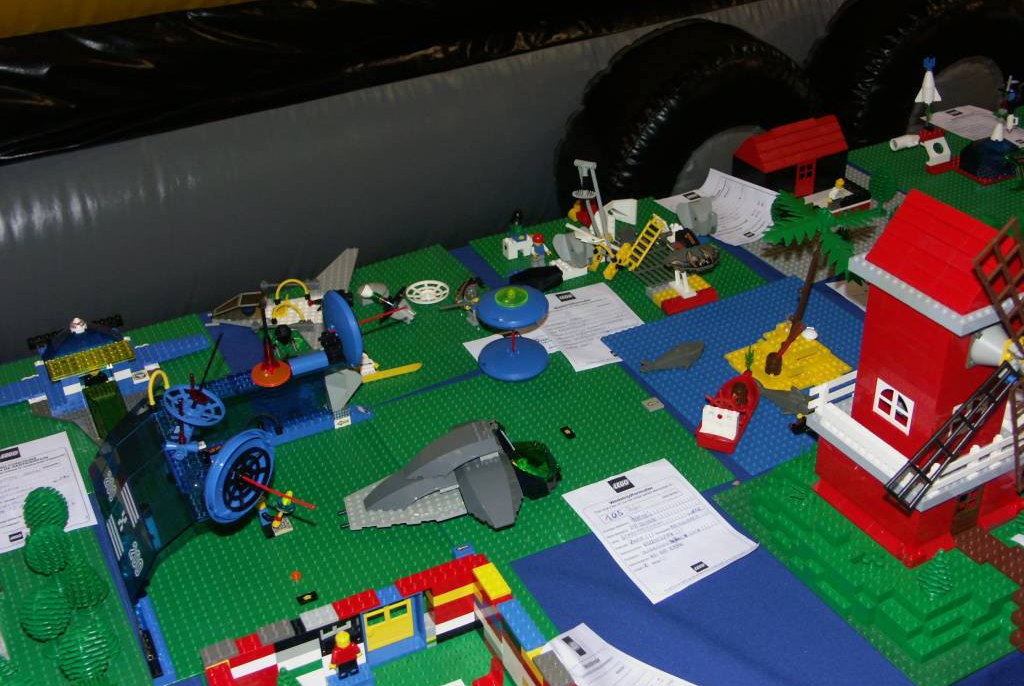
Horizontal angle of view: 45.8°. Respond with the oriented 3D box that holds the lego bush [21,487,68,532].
[{"bbox_3d":[-0.383,0.149,1.003,0.035,0.059,0.035,-18,37,-23],"label":"lego bush"}]

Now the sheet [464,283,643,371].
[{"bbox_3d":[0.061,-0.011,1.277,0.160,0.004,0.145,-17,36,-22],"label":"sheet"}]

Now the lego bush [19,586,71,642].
[{"bbox_3d":[-0.350,0.209,0.913,0.035,0.059,0.035,-18,37,-23],"label":"lego bush"}]

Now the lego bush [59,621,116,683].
[{"bbox_3d":[-0.308,0.228,0.883,0.038,0.059,0.038,-18,37,-23],"label":"lego bush"}]

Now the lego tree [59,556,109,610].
[{"bbox_3d":[-0.332,0.189,0.944,0.036,0.058,0.036,-16,36,-21],"label":"lego tree"}]

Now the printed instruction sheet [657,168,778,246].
[{"bbox_3d":[0.254,-0.172,1.476,0.092,0.042,0.148,-19,37,-24],"label":"printed instruction sheet"}]

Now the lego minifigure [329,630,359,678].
[{"bbox_3d":[-0.119,0.225,0.874,0.024,0.040,0.015,-16,36,-21],"label":"lego minifigure"}]

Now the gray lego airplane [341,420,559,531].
[{"bbox_3d":[-0.054,0.118,1.040,0.195,0.060,0.106,-15,36,-20],"label":"gray lego airplane"}]

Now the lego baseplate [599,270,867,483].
[{"bbox_3d":[0.267,0.021,1.227,0.256,0.005,0.256,-18,37,-23],"label":"lego baseplate"}]

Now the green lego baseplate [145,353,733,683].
[{"bbox_3d":[-0.087,0.126,1.082,0.513,0.007,0.256,-16,36,-21],"label":"green lego baseplate"}]

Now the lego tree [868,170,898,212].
[{"bbox_3d":[0.452,-0.185,1.476,0.035,0.059,0.035,-18,37,-23],"label":"lego tree"}]

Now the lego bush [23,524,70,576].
[{"bbox_3d":[-0.371,0.170,0.972,0.034,0.059,0.034,-18,37,-23],"label":"lego bush"}]

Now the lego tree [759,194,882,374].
[{"bbox_3d":[0.297,-0.063,1.189,0.135,0.165,0.128,-16,36,-21],"label":"lego tree"}]

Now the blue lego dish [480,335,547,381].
[{"bbox_3d":[0.002,0.010,1.233,0.073,0.018,0.073,-1,34,1],"label":"blue lego dish"}]

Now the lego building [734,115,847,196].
[{"bbox_3d":[0.349,-0.234,1.521,0.133,0.085,0.064,-20,37,-25],"label":"lego building"}]

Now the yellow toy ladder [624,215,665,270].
[{"bbox_3d":[0.152,-0.114,1.376,0.008,0.064,0.020,21,13,-44],"label":"yellow toy ladder"}]

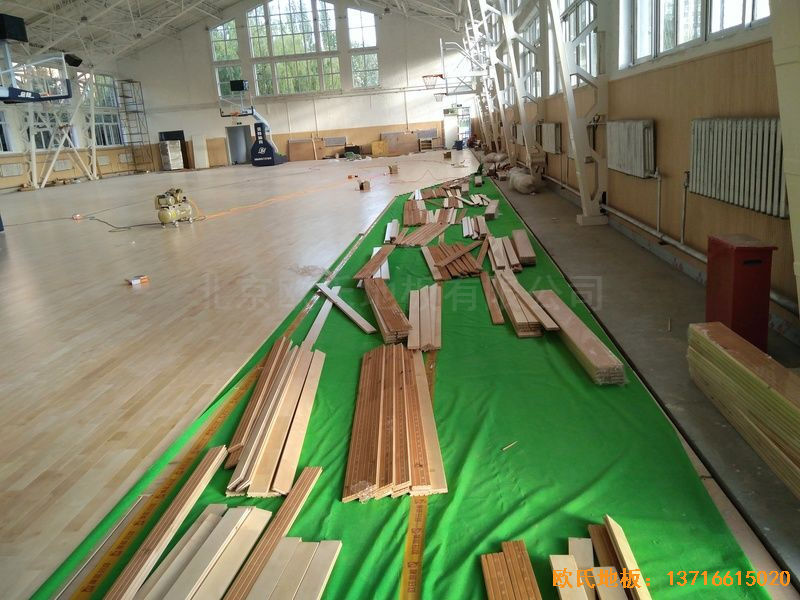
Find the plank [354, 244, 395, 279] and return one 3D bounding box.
[{"bbox_3d":[-0.249,-0.432,6.700,0.182,0.030,1.669,-2,16,9],"label":"plank"}]

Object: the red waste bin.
[{"bbox_3d":[2.061,0.012,3.674,0.235,0.761,0.359,-3,16,6],"label":"red waste bin"}]

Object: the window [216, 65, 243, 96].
[{"bbox_3d":[-10.717,-13.964,38.196,1.609,1.902,0.150,-3,16,6],"label":"window"}]

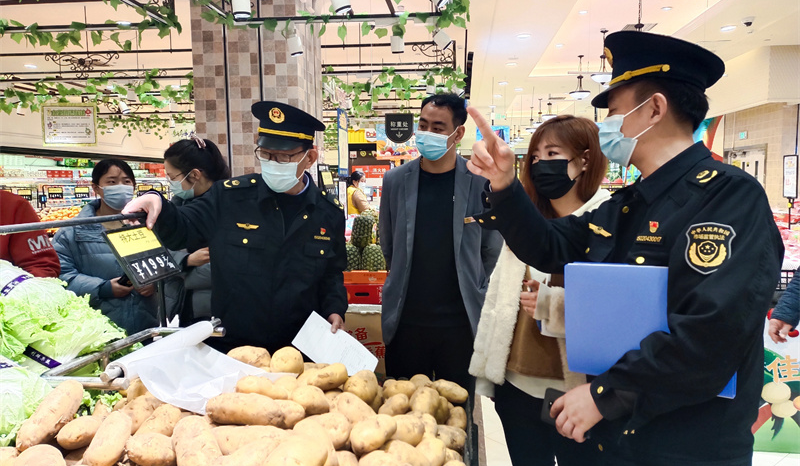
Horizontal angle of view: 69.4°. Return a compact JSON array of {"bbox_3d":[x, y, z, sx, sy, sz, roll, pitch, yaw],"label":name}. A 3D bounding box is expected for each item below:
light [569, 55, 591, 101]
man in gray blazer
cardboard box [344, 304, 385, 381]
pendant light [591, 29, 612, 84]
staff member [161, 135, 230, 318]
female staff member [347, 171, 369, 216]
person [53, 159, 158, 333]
[{"bbox_3d":[3.562,-3.049,11.388,0.430,0.861,0.430,-1,5,0],"label":"light"},{"bbox_3d":[0.169,0.343,2.257,0.520,1.748,0.320,0,5,7],"label":"man in gray blazer"},{"bbox_3d":[-0.159,0.577,3.209,0.500,0.450,0.400,-1,5,6],"label":"cardboard box"},{"bbox_3d":[3.383,-2.912,9.593,0.420,0.877,0.420,-1,5,0],"label":"pendant light"},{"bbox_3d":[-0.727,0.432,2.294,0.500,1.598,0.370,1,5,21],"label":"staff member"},{"bbox_3d":[-0.482,0.011,7.327,0.420,1.574,0.430,-3,5,-18],"label":"female staff member"},{"bbox_3d":[-1.308,0.436,2.695,0.500,1.542,0.360,-5,6,-37],"label":"person"}]

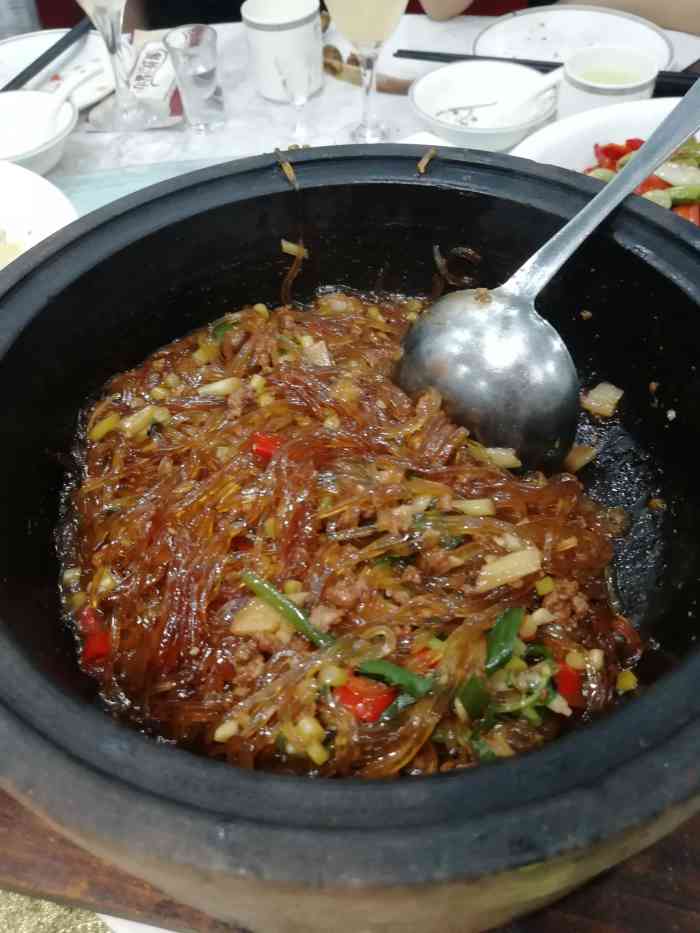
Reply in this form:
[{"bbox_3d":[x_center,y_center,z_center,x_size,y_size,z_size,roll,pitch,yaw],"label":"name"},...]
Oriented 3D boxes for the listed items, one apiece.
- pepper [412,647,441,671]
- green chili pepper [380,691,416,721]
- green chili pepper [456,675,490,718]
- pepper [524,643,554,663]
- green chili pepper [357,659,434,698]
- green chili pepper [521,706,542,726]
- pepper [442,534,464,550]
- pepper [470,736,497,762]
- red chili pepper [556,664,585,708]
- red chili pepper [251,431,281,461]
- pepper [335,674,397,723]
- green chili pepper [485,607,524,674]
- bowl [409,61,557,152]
[{"bbox_3d":[0.024,0.059,0.222,0.010,0.007,0.007,-14,51,-9],"label":"pepper"},{"bbox_3d":[0.015,0.073,0.219,0.013,0.006,0.004,-28,54,-21],"label":"green chili pepper"},{"bbox_3d":[0.037,0.070,0.218,0.009,0.008,0.014,13,51,13],"label":"green chili pepper"},{"bbox_3d":[0.059,0.058,0.225,0.009,0.007,0.006,0,49,1],"label":"pepper"},{"bbox_3d":[0.013,0.064,0.218,0.024,0.008,0.006,18,52,16],"label":"green chili pepper"},{"bbox_3d":[0.054,0.075,0.217,0.004,0.005,0.006,-21,52,-16],"label":"green chili pepper"},{"bbox_3d":[0.035,0.027,0.249,0.008,0.006,0.005,-5,49,-3],"label":"pepper"},{"bbox_3d":[0.039,0.084,0.214,0.005,0.006,0.008,-31,55,-23],"label":"pepper"},{"bbox_3d":[0.066,0.067,0.220,0.008,0.008,0.014,-3,50,1],"label":"red chili pepper"},{"bbox_3d":[-0.032,-0.007,0.280,0.013,0.007,0.010,9,51,10],"label":"red chili pepper"},{"bbox_3d":[0.005,0.069,0.216,0.018,0.009,0.014,4,51,6],"label":"pepper"},{"bbox_3d":[0.048,0.054,0.226,0.007,0.007,0.023,21,54,19],"label":"green chili pepper"},{"bbox_3d":[0.107,-0.284,0.602,0.120,0.047,0.120,-1,50,2],"label":"bowl"}]

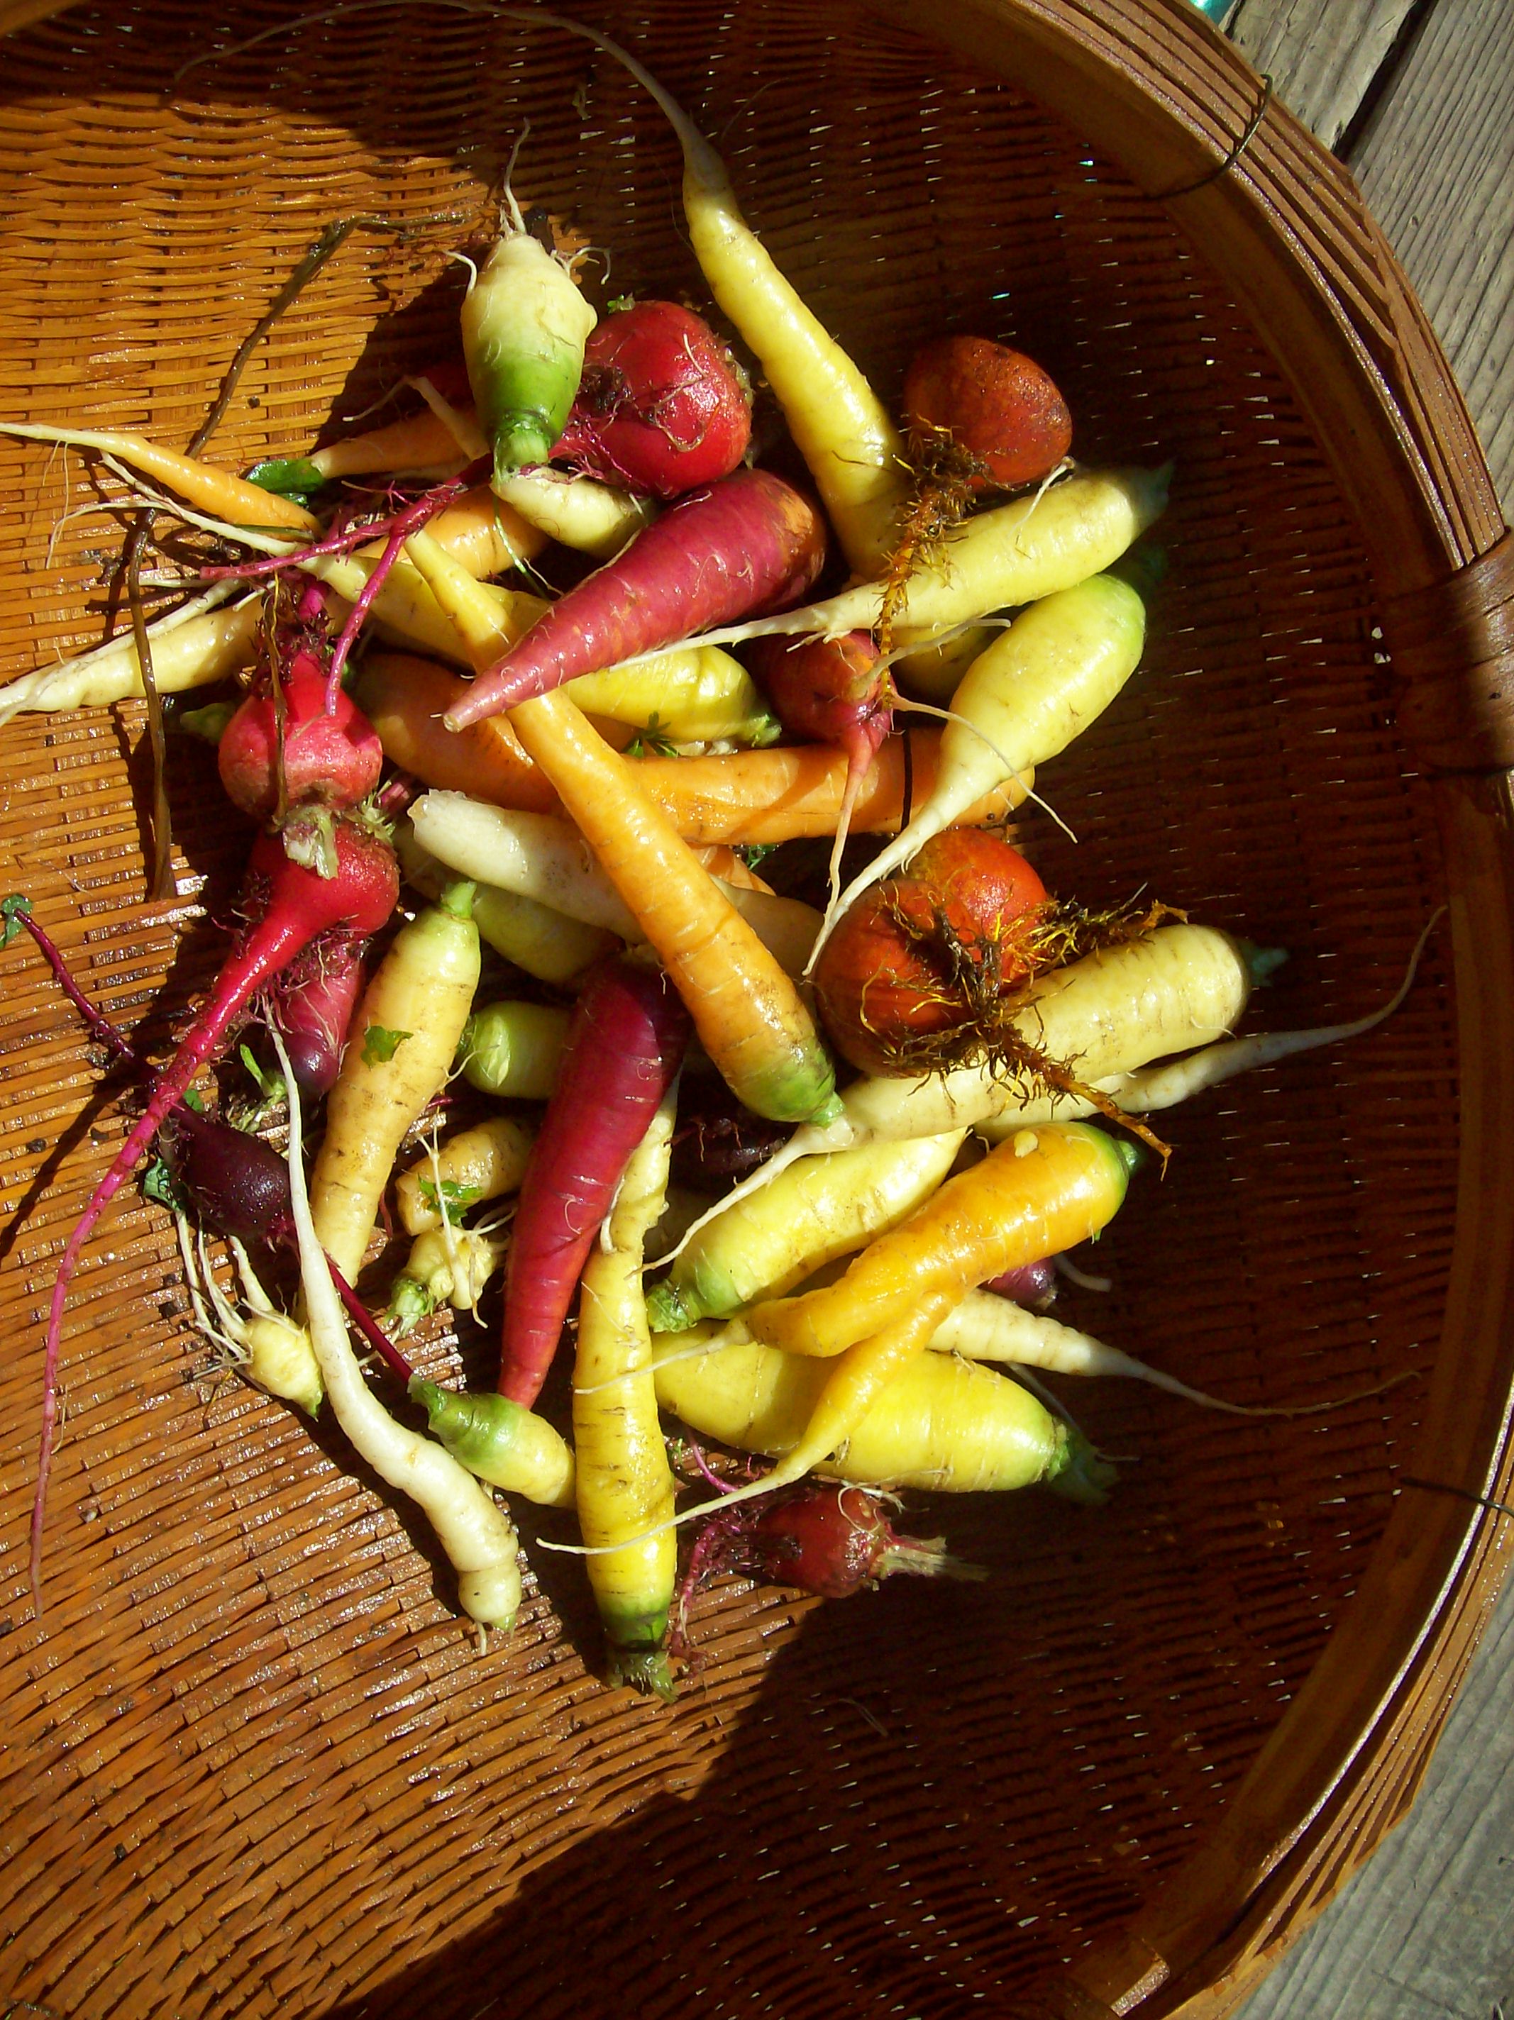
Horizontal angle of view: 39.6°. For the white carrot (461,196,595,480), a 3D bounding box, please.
[{"bbox_3d":[-0.060,-0.176,0.552,0.035,0.035,0.076,-2,93,0],"label":"white carrot"}]

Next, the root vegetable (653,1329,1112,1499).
[{"bbox_3d":[0.031,0.120,0.622,0.140,0.038,0.039,14,80,8],"label":"root vegetable"}]

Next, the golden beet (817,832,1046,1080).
[{"bbox_3d":[0.046,-0.015,0.560,0.062,0.058,0.063,-9,125,-13],"label":"golden beet"}]

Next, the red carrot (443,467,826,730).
[{"bbox_3d":[-0.035,-0.109,0.591,0.119,0.036,0.036,-29,101,-1],"label":"red carrot"}]

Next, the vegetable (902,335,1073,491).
[{"bbox_3d":[0.062,-0.162,0.568,0.045,0.044,0.044,27,98,3],"label":"vegetable"}]

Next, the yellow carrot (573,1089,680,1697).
[{"bbox_3d":[-0.034,0.104,0.572,0.030,0.029,0.167,3,92,0],"label":"yellow carrot"}]

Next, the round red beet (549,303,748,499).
[{"bbox_3d":[-0.027,-0.165,0.568,0.051,0.051,0.052,-18,85,0],"label":"round red beet"}]

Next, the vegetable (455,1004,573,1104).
[{"bbox_3d":[-0.045,0.013,0.578,0.075,0.027,0.027,2,84,0],"label":"vegetable"}]

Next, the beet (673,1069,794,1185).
[{"bbox_3d":[-0.006,0.032,0.580,0.036,0.034,0.036,39,119,4],"label":"beet"}]

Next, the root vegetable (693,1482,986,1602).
[{"bbox_3d":[0.025,0.164,0.642,0.089,0.031,0.035,3,76,3],"label":"root vegetable"}]

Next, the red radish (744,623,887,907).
[{"bbox_3d":[0.016,-0.066,0.557,0.038,0.036,0.078,5,84,0],"label":"red radish"}]

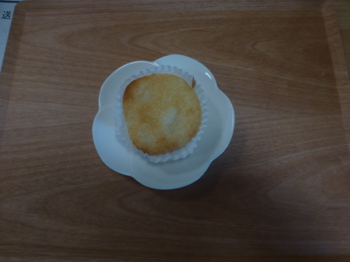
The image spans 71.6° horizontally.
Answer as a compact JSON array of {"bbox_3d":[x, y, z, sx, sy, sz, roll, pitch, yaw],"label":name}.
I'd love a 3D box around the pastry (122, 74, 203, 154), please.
[{"bbox_3d":[-0.011,-0.012,0.221,0.067,0.038,0.070,0,73,-1],"label":"pastry"}]

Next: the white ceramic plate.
[{"bbox_3d":[-0.010,-0.010,0.233,0.128,0.027,0.130,0,73,-1],"label":"white ceramic plate"}]

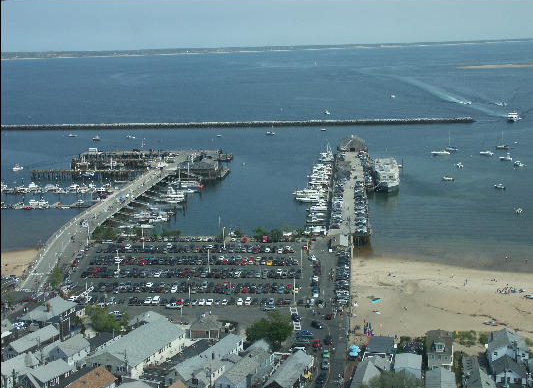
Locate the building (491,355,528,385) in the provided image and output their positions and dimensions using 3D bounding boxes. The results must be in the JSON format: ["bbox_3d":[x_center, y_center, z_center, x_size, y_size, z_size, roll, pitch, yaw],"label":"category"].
[{"bbox_3d":[63.618,46.896,205.213,7.600,6.500,9.300,1,11,13],"label":"building"}]

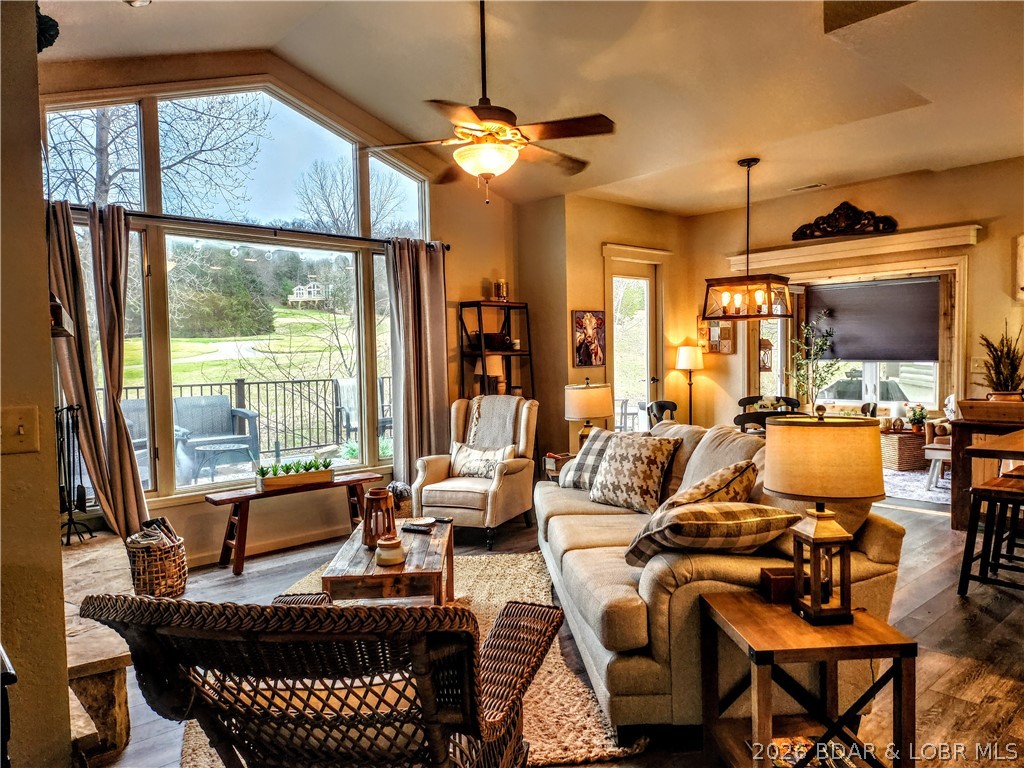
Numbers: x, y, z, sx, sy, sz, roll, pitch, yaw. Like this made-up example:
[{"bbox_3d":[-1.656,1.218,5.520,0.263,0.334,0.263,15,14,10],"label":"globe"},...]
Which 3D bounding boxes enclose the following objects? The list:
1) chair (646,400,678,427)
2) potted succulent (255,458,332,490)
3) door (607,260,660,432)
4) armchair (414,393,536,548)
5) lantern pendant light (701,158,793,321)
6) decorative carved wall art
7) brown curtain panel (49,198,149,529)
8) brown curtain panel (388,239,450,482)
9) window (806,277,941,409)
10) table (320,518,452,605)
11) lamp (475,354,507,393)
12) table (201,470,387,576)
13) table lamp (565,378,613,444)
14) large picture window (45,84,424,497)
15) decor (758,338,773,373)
[{"bbox_3d":[1.401,0.594,5.883,0.520,0.920,0.500,-2,3,-28],"label":"chair"},{"bbox_3d":[-1.486,0.618,4.887,0.530,0.165,0.125,-3,4,-42],"label":"potted succulent"},{"bbox_3d":[1.125,-0.053,6.697,0.789,2.156,0.060,-3,4,-42],"label":"door"},{"bbox_3d":[-0.261,0.605,5.360,0.670,1.010,0.860,0,3,24],"label":"armchair"},{"bbox_3d":[1.686,-1.019,5.056,0.347,1.115,0.524,-3,4,-42],"label":"lantern pendant light"},{"bbox_3d":[2.776,-1.393,5.992,0.050,0.288,0.877,-3,4,-42],"label":"decorative carved wall art"},{"bbox_3d":[-2.379,0.024,4.110,0.476,2.122,0.150,-3,4,-42],"label":"brown curtain panel"},{"bbox_3d":[-0.719,-0.010,5.563,0.580,2.220,0.150,-3,3,-43],"label":"brown curtain panel"},{"bbox_3d":[4.229,-0.465,8.386,0.100,1.462,1.482,-3,4,-42],"label":"window"},{"bbox_3d":[-0.538,0.983,3.363,0.480,0.465,0.963,-1,3,-2],"label":"table"},{"bbox_3d":[-0.186,-0.042,6.004,0.240,0.414,0.240,-1,3,0],"label":"lamp"},{"bbox_3d":[-1.427,0.925,4.833,1.180,0.465,0.260,-3,3,-41],"label":"table"},{"bbox_3d":[0.536,0.277,4.947,0.335,0.640,0.335,-1,3,-4],"label":"table lamp"},{"bbox_3d":[-1.668,-0.679,4.904,2.632,2.720,0.120,-3,4,-42],"label":"large picture window"},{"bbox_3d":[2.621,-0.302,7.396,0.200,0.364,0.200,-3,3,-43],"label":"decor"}]

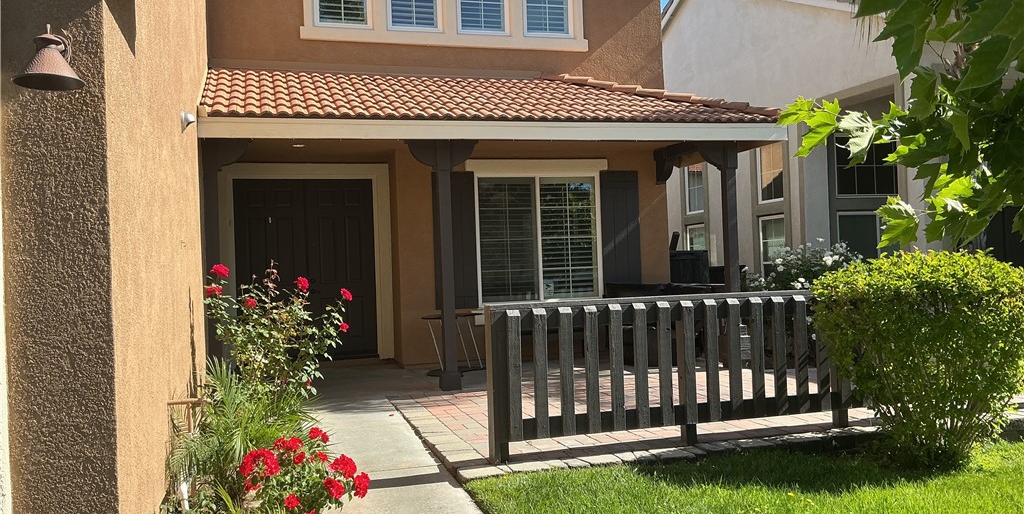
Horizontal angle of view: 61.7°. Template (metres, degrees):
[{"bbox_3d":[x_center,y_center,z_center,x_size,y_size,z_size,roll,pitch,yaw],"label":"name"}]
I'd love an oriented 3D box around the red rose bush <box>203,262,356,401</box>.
[{"bbox_3d":[-1.938,0.704,7.150,1.180,1.320,1.000,-2,0,-16],"label":"red rose bush"}]

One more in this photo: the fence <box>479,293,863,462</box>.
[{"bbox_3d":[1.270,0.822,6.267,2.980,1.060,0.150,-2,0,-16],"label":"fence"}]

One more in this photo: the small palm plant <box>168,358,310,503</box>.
[{"bbox_3d":[-1.750,1.116,5.550,0.850,0.880,0.780,-2,0,-16],"label":"small palm plant"}]

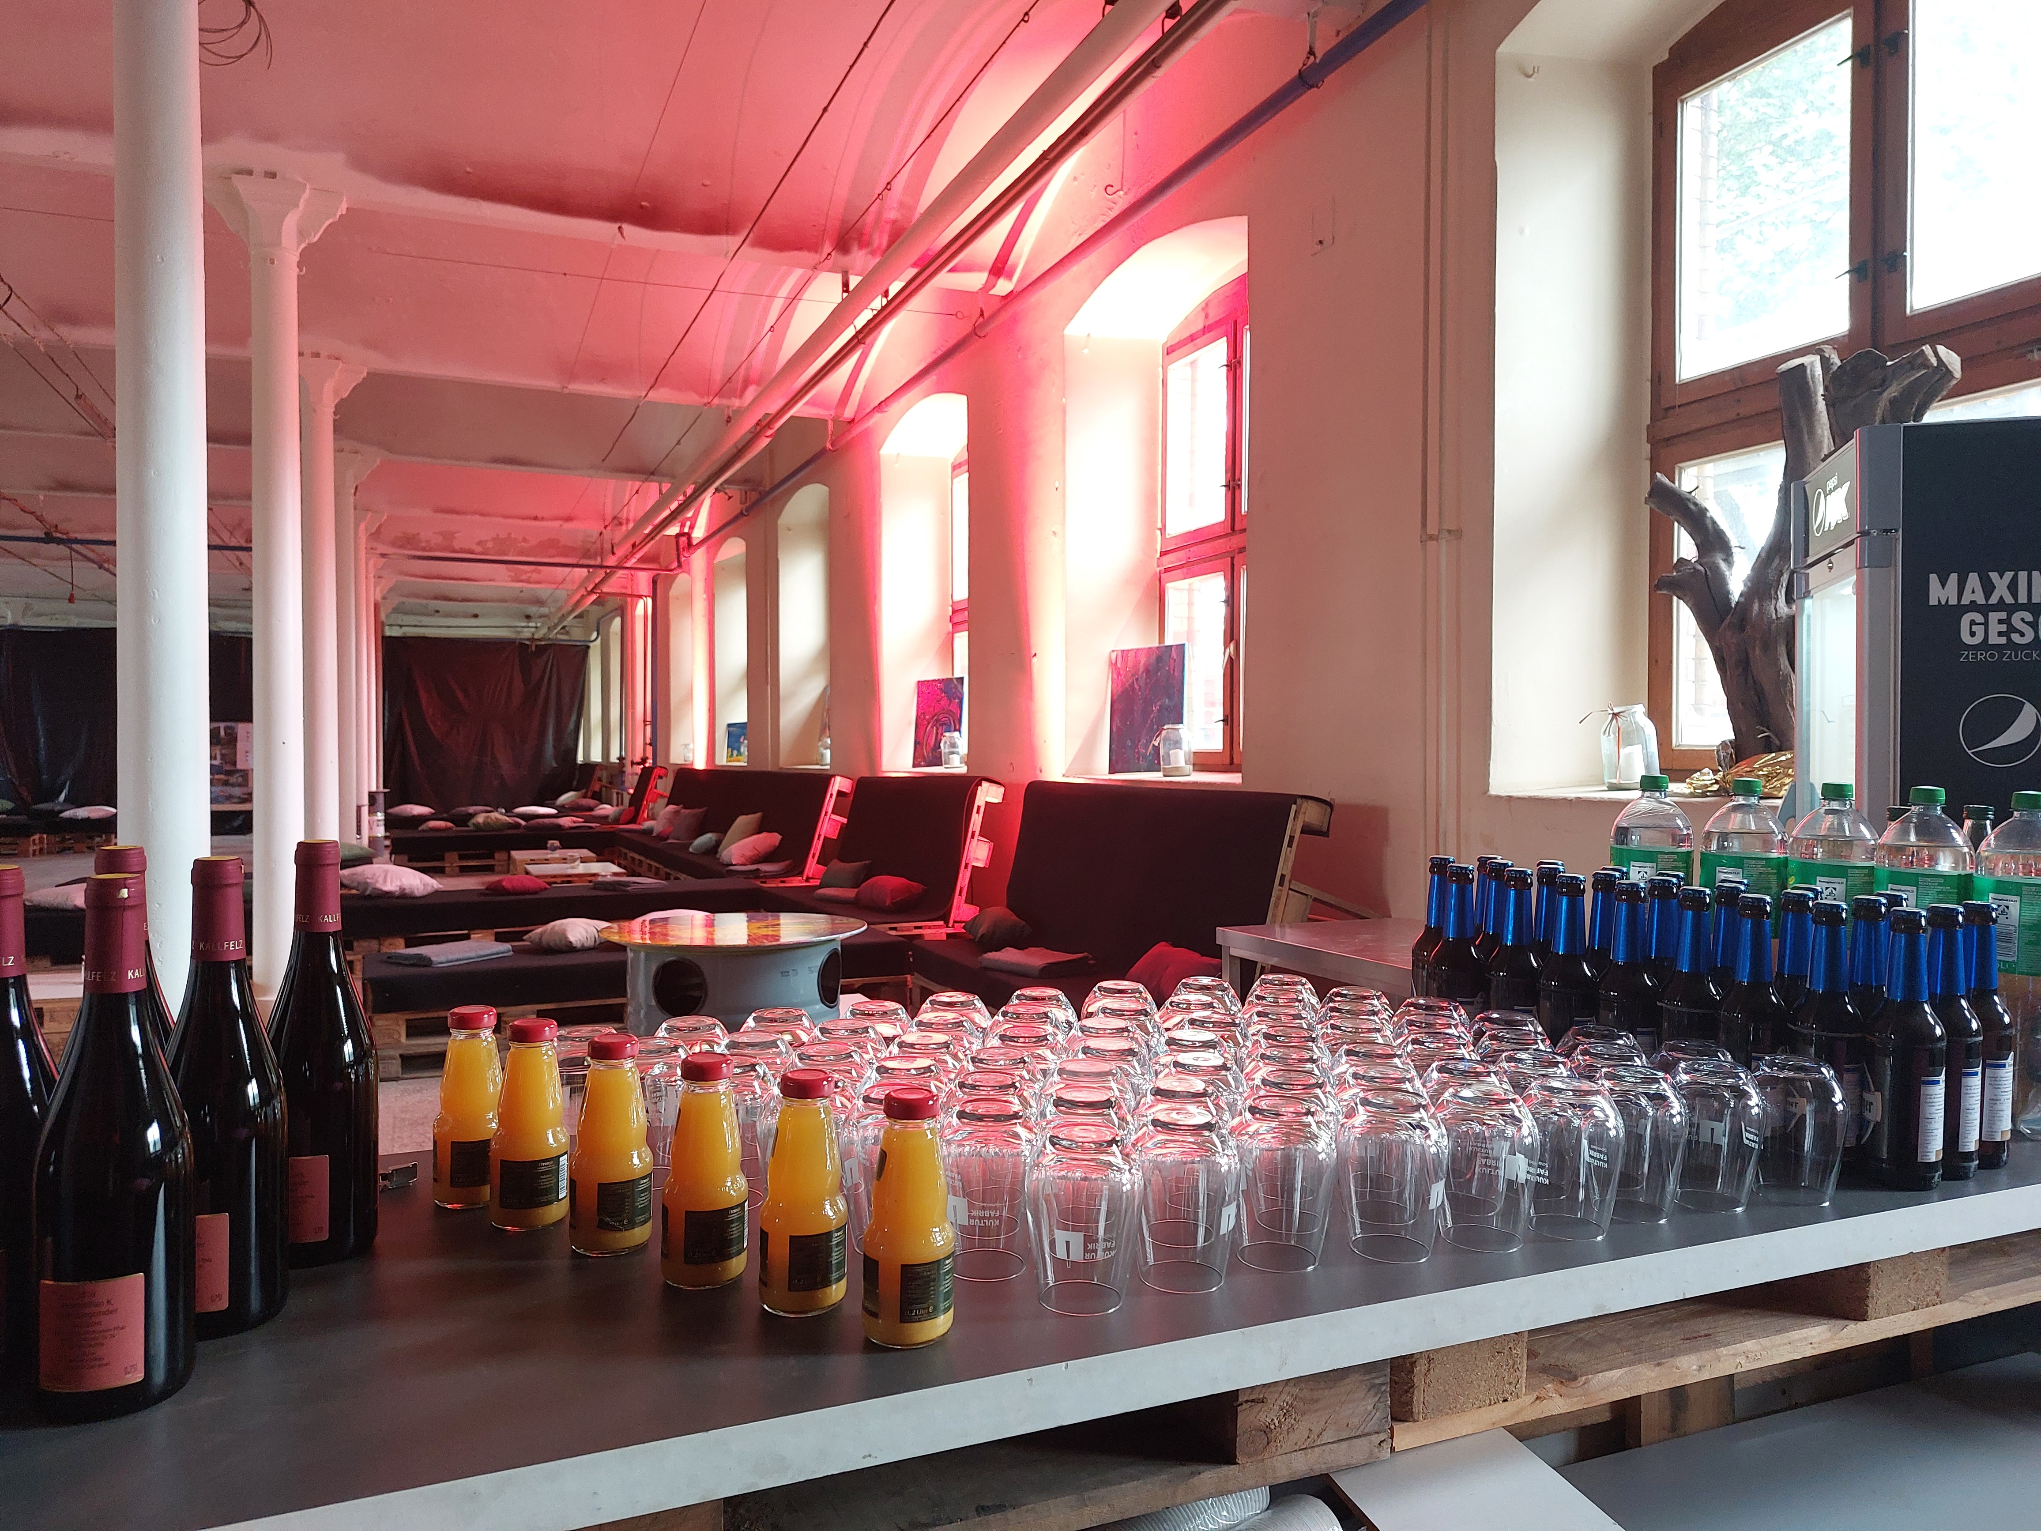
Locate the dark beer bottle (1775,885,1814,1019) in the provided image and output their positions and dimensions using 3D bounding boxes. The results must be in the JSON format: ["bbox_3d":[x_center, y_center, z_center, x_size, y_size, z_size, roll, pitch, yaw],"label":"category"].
[{"bbox_3d":[0.772,0.247,1.409,0.060,0.241,0.060,2,2,29],"label":"dark beer bottle"}]

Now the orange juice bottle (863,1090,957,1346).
[{"bbox_3d":[-0.071,0.285,0.903,0.058,0.152,0.058,1,2,-4],"label":"orange juice bottle"}]

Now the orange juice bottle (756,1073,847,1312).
[{"bbox_3d":[-0.145,0.282,0.946,0.058,0.152,0.058,1,2,-9],"label":"orange juice bottle"}]

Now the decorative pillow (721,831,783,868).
[{"bbox_3d":[-2.107,0.657,11.100,0.450,0.160,0.450,-30,12,-19],"label":"decorative pillow"}]

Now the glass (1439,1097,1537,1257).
[{"bbox_3d":[0.358,0.308,1.092,0.079,0.116,0.079,0,1,0],"label":"glass"}]

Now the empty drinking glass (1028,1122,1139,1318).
[{"bbox_3d":[0.042,0.304,0.955,0.074,0.114,0.074,1,2,3],"label":"empty drinking glass"}]

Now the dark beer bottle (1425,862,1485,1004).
[{"bbox_3d":[0.482,0.228,1.552,0.062,0.235,0.062,0,1,0],"label":"dark beer bottle"}]

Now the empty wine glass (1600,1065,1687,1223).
[{"bbox_3d":[0.501,0.305,1.156,0.079,0.116,0.079,0,1,0],"label":"empty wine glass"}]

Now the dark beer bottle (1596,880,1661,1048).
[{"bbox_3d":[0.610,0.234,1.418,0.062,0.235,0.062,0,1,0],"label":"dark beer bottle"}]

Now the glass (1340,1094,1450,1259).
[{"bbox_3d":[0.287,0.314,1.088,0.080,0.116,0.080,1,2,15],"label":"glass"}]

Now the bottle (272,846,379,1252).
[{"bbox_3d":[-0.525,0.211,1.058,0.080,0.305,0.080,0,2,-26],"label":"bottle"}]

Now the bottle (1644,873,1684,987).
[{"bbox_3d":[0.689,0.243,1.517,0.060,0.241,0.060,1,2,25],"label":"bottle"}]

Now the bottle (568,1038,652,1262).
[{"bbox_3d":[-0.301,0.276,1.041,0.058,0.152,0.058,0,2,-16],"label":"bottle"}]

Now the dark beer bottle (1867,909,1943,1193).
[{"bbox_3d":[0.773,0.244,1.235,0.062,0.235,0.062,0,1,0],"label":"dark beer bottle"}]

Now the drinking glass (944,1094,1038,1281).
[{"bbox_3d":[-0.024,0.309,1.039,0.079,0.116,0.079,0,1,0],"label":"drinking glass"}]

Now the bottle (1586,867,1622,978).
[{"bbox_3d":[0.652,0.241,1.577,0.060,0.241,0.060,1,2,23],"label":"bottle"}]

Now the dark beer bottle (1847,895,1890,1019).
[{"bbox_3d":[0.817,0.248,1.366,0.060,0.241,0.060,2,2,31],"label":"dark beer bottle"}]

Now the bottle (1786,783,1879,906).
[{"bbox_3d":[0.935,0.191,1.626,0.091,0.341,0.091,0,1,-22],"label":"bottle"}]

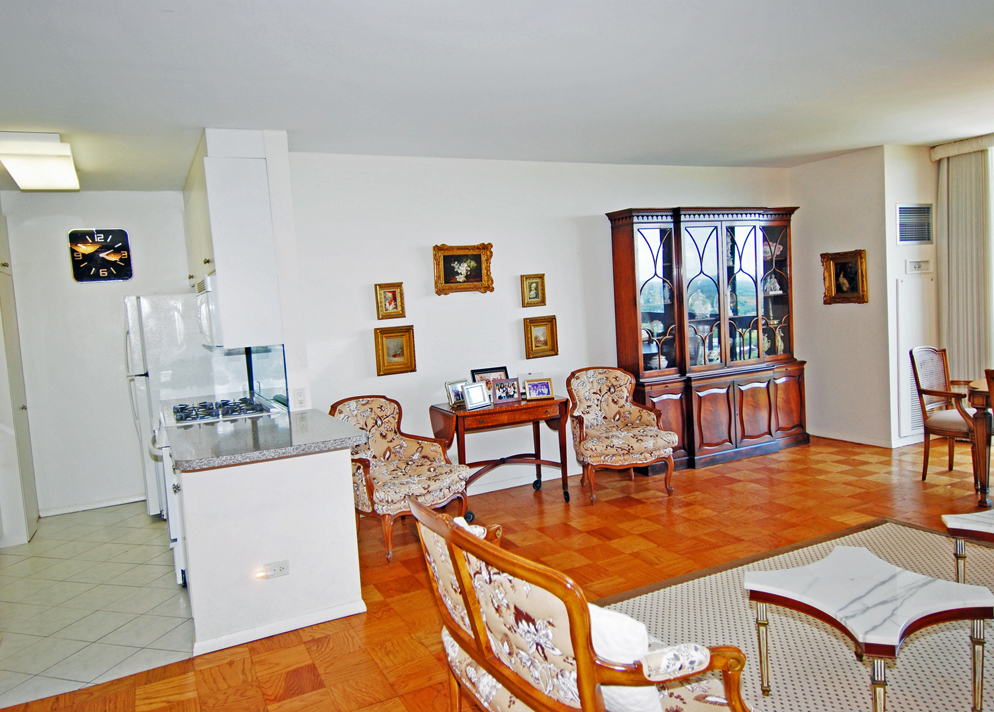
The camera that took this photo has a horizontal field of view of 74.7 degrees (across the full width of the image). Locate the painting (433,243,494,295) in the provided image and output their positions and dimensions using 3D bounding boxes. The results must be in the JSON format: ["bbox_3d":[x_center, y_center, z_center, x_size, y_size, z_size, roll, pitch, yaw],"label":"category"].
[{"bbox_3d":[-0.259,-0.686,5.113,0.498,0.374,0.058,-5,4,-25],"label":"painting"}]

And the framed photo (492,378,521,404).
[{"bbox_3d":[0.074,0.270,4.839,0.198,0.174,0.048,-5,-8,-26],"label":"framed photo"}]

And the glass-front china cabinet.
[{"bbox_3d":[1.995,-0.188,5.997,1.923,2.232,0.454,-5,4,-24],"label":"glass-front china cabinet"}]

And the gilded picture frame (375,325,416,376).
[{"bbox_3d":[-0.741,-0.037,4.779,0.283,0.345,0.060,-6,5,-26],"label":"gilded picture frame"}]

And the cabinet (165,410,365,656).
[{"bbox_3d":[-1.265,0.841,3.550,0.851,0.888,1.154,-6,5,-26],"label":"cabinet"}]

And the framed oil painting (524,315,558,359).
[{"bbox_3d":[0.371,-0.153,5.432,0.314,0.345,0.048,-5,4,-25],"label":"framed oil painting"}]

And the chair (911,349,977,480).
[{"bbox_3d":[3.368,0.416,4.701,0.580,0.970,0.560,-6,5,-28],"label":"chair"}]

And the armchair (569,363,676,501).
[{"bbox_3d":[0.957,0.587,5.081,0.667,0.937,0.706,-4,4,-8],"label":"armchair"}]

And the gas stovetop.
[{"bbox_3d":[-1.930,0.373,4.489,0.609,0.063,0.763,-6,4,-29],"label":"gas stovetop"}]

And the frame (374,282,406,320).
[{"bbox_3d":[-0.775,-0.400,4.750,0.200,0.260,0.050,-6,5,-26],"label":"frame"}]

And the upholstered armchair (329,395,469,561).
[{"bbox_3d":[-0.674,0.742,4.342,0.706,0.928,0.667,0,5,41],"label":"upholstered armchair"}]

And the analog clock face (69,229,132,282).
[{"bbox_3d":[-3.262,-0.833,5.375,0.417,0.425,0.050,-6,5,-26],"label":"analog clock face"}]

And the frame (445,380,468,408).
[{"bbox_3d":[-0.277,0.277,4.739,0.190,0.175,0.040,-8,-8,-41],"label":"frame"}]

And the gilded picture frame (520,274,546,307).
[{"bbox_3d":[0.300,-0.528,5.265,0.195,0.255,0.050,-6,5,-26],"label":"gilded picture frame"}]

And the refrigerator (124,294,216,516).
[{"bbox_3d":[-2.626,0.382,5.508,0.773,1.740,0.735,-6,4,-29],"label":"refrigerator"}]

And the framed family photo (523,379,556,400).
[{"bbox_3d":[0.316,0.251,4.807,0.204,0.150,0.040,-5,-14,-12],"label":"framed family photo"}]

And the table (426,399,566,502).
[{"bbox_3d":[0.025,0.742,4.903,0.899,0.768,0.541,-5,4,-26],"label":"table"}]

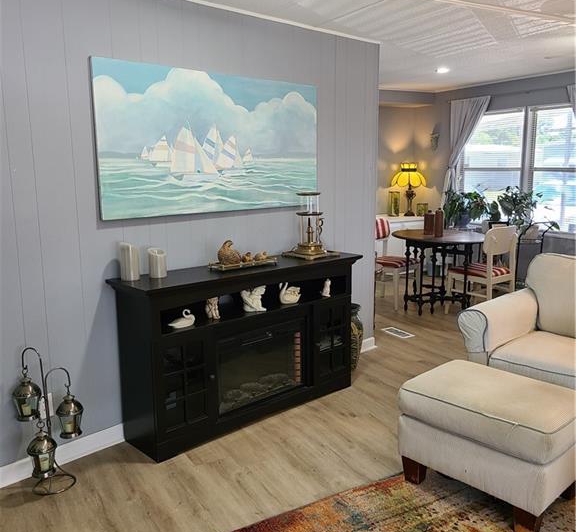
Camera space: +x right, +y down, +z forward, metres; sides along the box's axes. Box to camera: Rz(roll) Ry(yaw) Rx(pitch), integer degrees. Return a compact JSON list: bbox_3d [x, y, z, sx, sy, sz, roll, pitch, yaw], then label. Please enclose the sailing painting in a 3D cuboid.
[{"bbox_3d":[-0.368,-0.682,3.247,1.506,0.760,0.040,-10,14,-43],"label":"sailing painting"}]

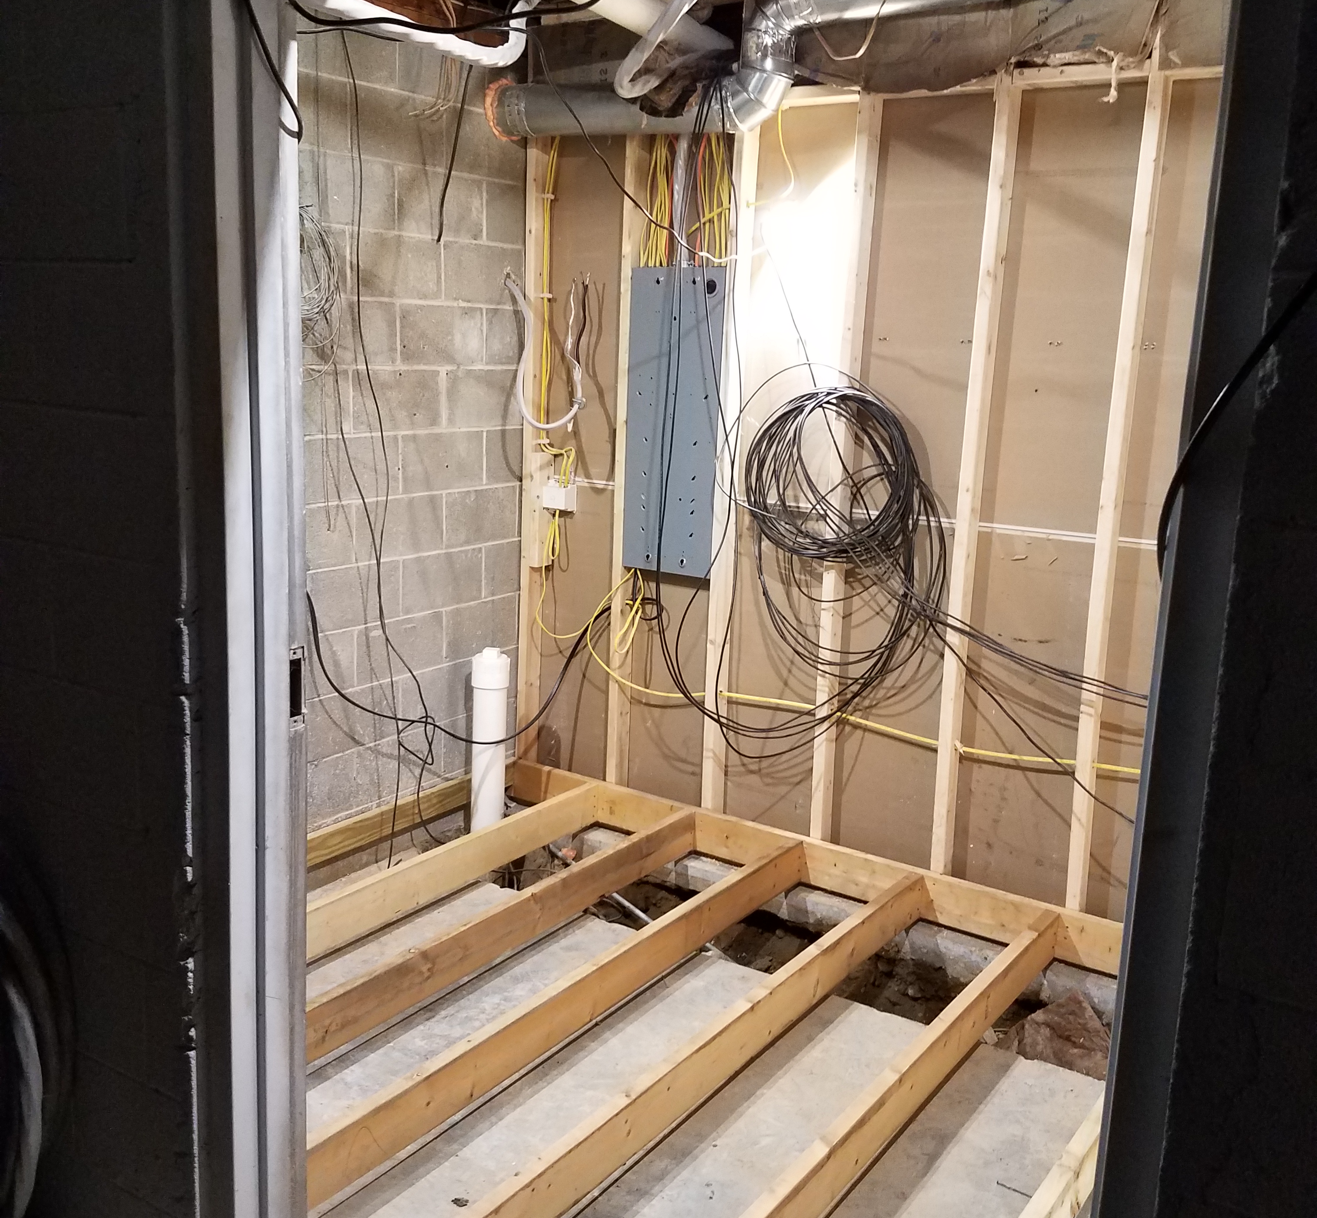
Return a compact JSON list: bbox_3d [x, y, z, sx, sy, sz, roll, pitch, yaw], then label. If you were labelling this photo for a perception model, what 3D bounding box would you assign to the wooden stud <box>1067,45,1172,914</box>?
[{"bbox_3d":[1.227,-0.246,3.554,0.039,2.320,0.086,10,15,33],"label":"wooden stud"}]

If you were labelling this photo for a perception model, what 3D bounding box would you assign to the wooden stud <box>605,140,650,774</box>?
[{"bbox_3d":[-0.099,-0.462,4.439,0.039,2.270,0.086,10,15,33],"label":"wooden stud"}]

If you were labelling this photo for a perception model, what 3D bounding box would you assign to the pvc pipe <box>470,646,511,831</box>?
[{"bbox_3d":[-0.588,0.456,4.550,0.128,0.655,0.128,2,12,0],"label":"pvc pipe"}]

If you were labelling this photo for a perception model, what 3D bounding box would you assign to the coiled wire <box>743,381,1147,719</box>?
[{"bbox_3d":[0.773,-0.122,3.718,1.250,0.995,0.200,10,15,33],"label":"coiled wire"}]

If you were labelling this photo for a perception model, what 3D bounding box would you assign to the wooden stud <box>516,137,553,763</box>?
[{"bbox_3d":[-0.440,-0.523,4.666,0.039,2.270,0.086,10,15,33],"label":"wooden stud"}]

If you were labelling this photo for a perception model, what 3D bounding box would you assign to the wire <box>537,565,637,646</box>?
[{"bbox_3d":[-0.255,-0.012,4.543,0.430,0.295,0.090,10,14,33],"label":"wire"}]

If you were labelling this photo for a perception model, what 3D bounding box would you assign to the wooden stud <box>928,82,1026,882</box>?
[{"bbox_3d":[0.899,-0.309,3.762,0.040,2.280,0.085,10,14,33],"label":"wooden stud"}]

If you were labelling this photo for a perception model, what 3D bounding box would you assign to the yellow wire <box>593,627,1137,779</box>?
[{"bbox_3d":[0.533,0.264,4.075,1.880,0.205,0.100,10,14,33],"label":"yellow wire"}]

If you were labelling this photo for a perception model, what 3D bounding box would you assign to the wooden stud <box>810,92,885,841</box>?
[{"bbox_3d":[0.564,-0.349,3.998,0.039,2.285,0.086,10,15,33],"label":"wooden stud"}]

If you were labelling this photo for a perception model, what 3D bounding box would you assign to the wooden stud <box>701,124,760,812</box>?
[{"bbox_3d":[0.228,-0.403,4.222,0.039,2.270,0.086,10,15,33],"label":"wooden stud"}]

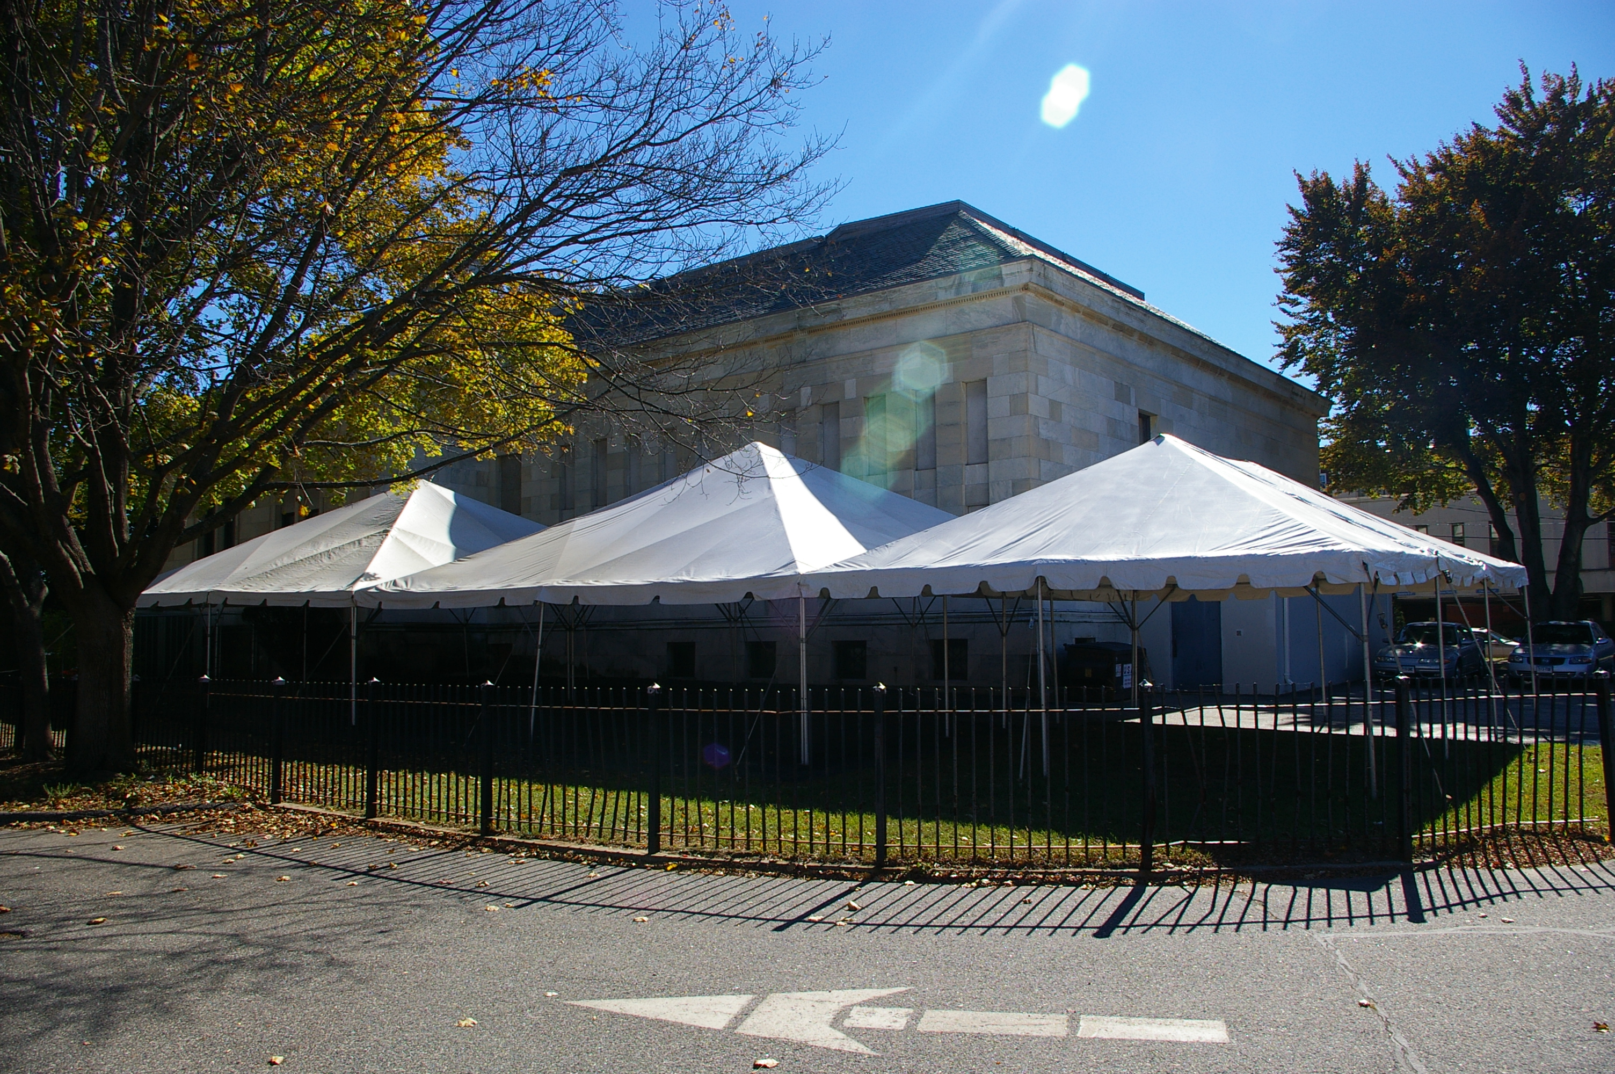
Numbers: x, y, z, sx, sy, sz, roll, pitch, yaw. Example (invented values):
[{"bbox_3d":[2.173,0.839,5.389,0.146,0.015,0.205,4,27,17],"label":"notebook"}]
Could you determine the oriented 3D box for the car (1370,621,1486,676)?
[{"bbox_3d":[15.050,2.790,29.150,1.790,1.410,4.720,-4,-6,39],"label":"car"}]

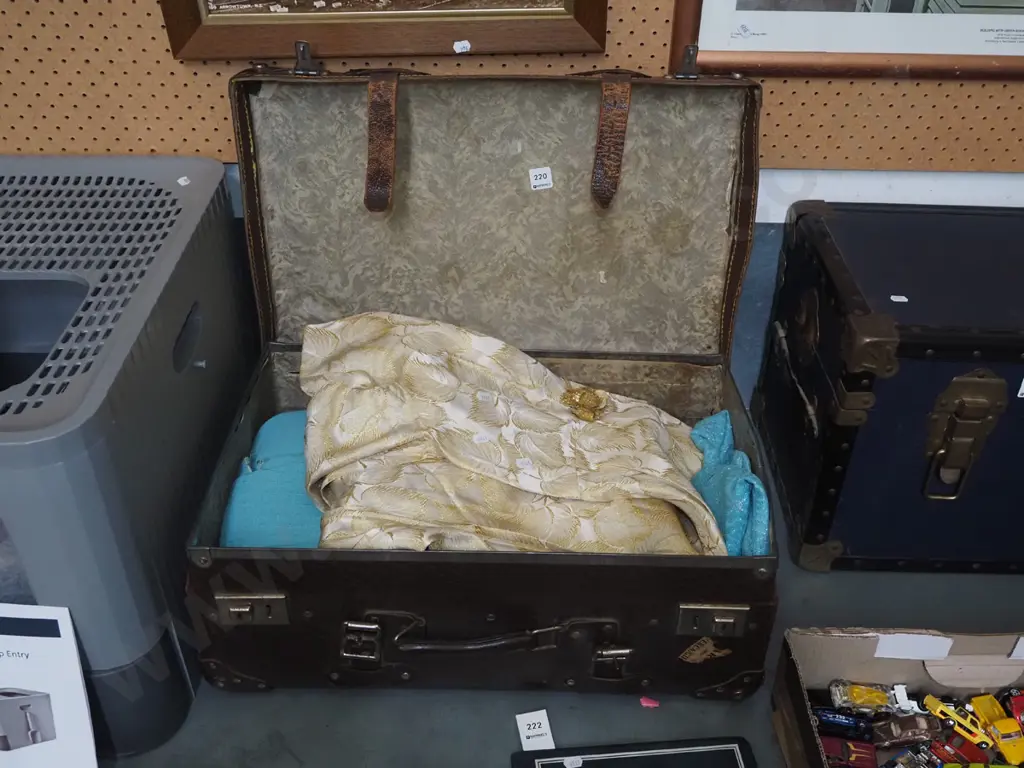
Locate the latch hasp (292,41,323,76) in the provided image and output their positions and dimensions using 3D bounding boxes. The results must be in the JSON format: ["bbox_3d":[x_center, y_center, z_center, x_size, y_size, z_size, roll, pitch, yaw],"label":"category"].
[{"bbox_3d":[-0.217,-0.347,1.072,0.029,0.038,0.009,1,28,1],"label":"latch hasp"}]

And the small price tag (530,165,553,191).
[{"bbox_3d":[0.034,-0.239,1.173,0.025,0.025,0.001,-6,28,5],"label":"small price tag"}]

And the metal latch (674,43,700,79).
[{"bbox_3d":[0.187,-0.341,1.065,0.026,0.037,0.009,1,28,1],"label":"metal latch"}]

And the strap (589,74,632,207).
[{"bbox_3d":[0.109,-0.266,1.103,0.031,0.148,0.013,4,28,0],"label":"strap"}]

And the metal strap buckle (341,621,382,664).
[{"bbox_3d":[-0.153,0.261,1.018,0.039,0.047,0.012,1,28,1],"label":"metal strap buckle"}]

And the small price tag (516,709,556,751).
[{"bbox_3d":[0.025,0.364,1.056,0.033,0.001,0.044,-5,38,-9],"label":"small price tag"}]

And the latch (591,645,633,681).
[{"bbox_3d":[0.103,0.285,1.022,0.038,0.037,0.014,1,28,1],"label":"latch"}]

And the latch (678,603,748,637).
[{"bbox_3d":[0.200,0.236,1.000,0.070,0.036,0.011,1,28,1],"label":"latch"}]

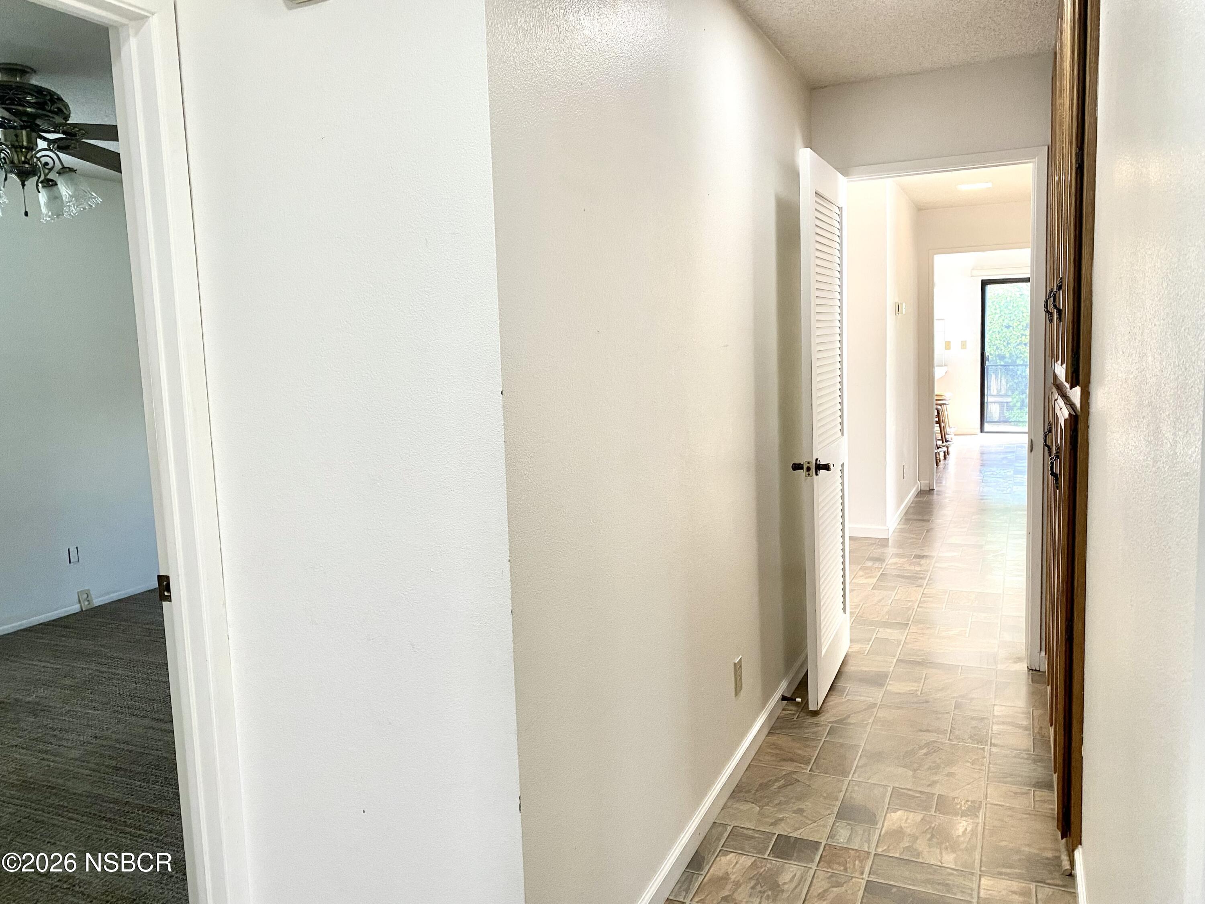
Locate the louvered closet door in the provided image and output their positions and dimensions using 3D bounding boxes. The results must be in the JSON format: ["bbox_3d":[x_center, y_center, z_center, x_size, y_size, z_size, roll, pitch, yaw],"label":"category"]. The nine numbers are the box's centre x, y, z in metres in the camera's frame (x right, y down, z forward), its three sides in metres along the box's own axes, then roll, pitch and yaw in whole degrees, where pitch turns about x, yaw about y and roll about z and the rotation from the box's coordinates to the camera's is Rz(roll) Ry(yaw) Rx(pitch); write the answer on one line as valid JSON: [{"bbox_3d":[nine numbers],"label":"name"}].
[{"bbox_3d":[0.900,-0.093,3.602,0.038,2.030,0.757,1,7,24],"label":"louvered closet door"}]

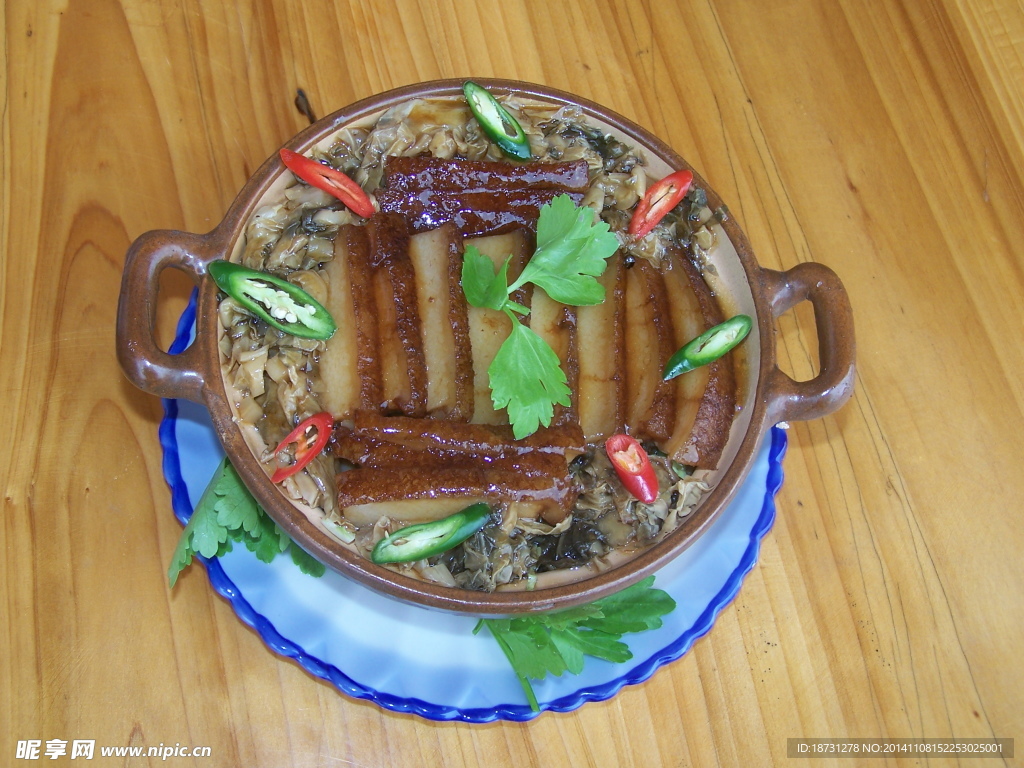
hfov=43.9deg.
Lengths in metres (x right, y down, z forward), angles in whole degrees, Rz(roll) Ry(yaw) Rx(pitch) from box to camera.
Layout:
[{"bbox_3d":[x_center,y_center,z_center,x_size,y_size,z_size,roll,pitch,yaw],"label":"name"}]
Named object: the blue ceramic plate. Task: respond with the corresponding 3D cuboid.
[{"bbox_3d":[-0.013,0.011,0.537,0.258,0.025,0.258,2,67,-7],"label":"blue ceramic plate"}]

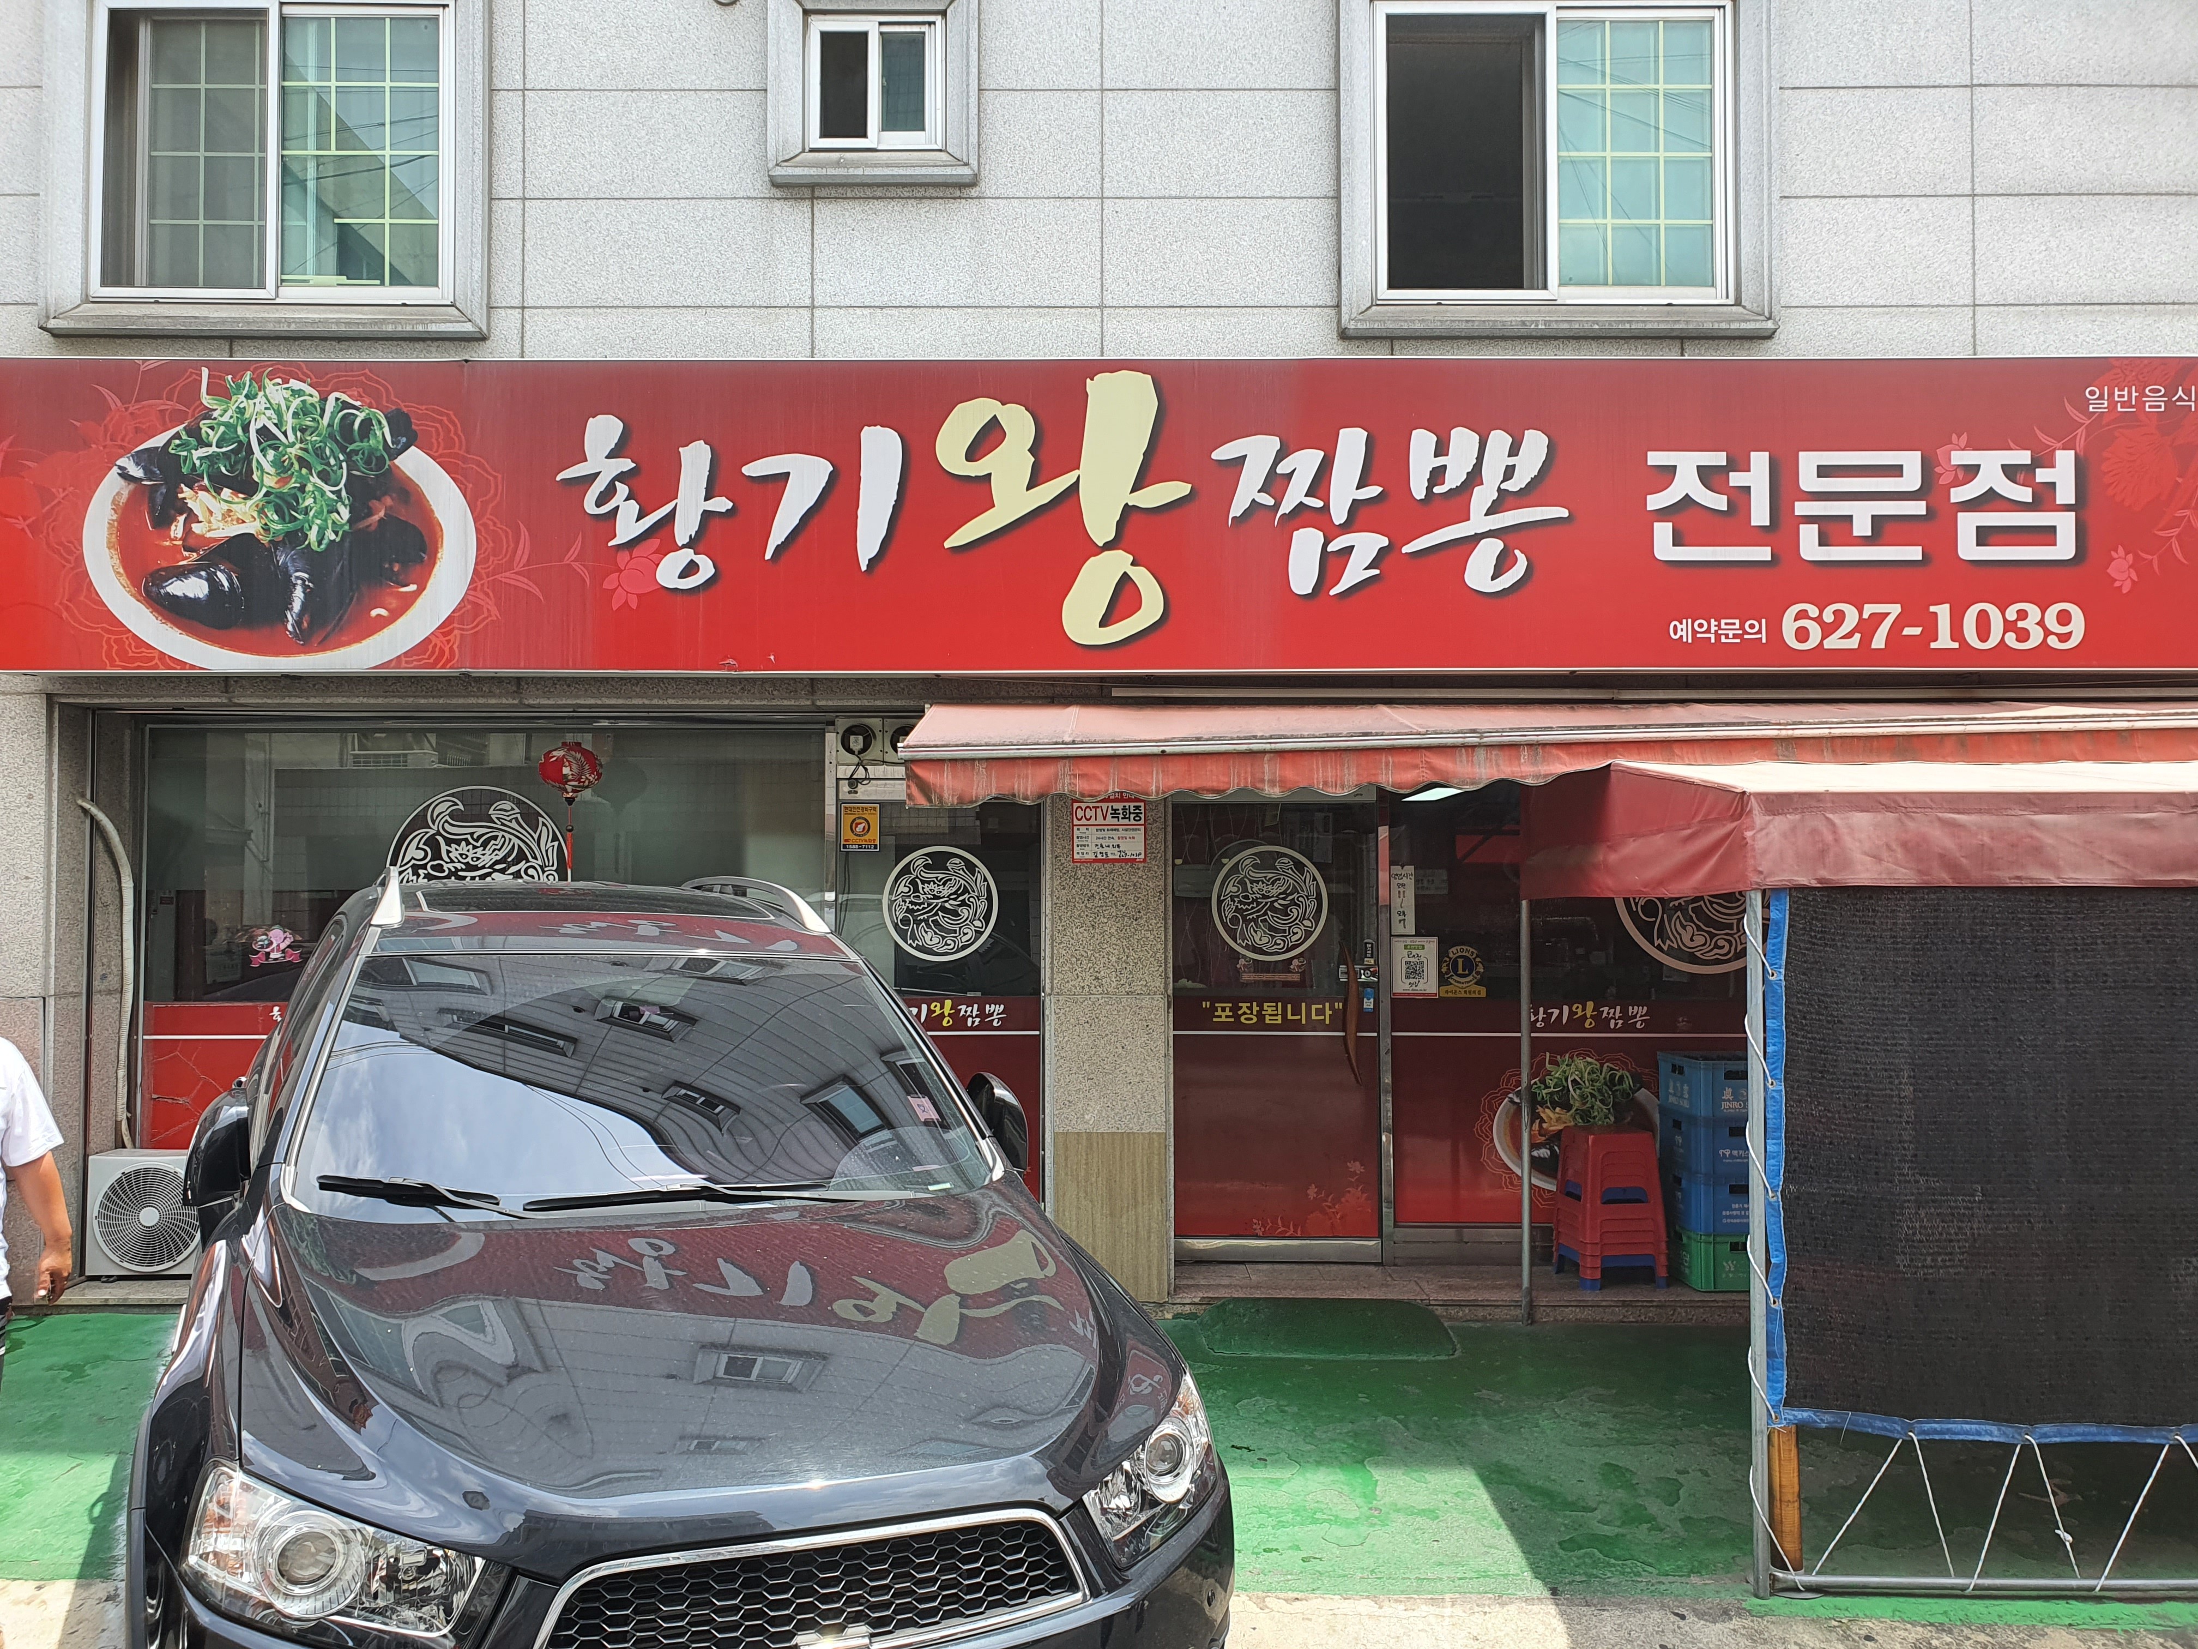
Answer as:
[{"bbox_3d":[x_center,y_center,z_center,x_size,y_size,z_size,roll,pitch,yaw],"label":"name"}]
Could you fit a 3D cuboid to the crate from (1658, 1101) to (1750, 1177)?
[{"bbox_3d":[2.720,1.383,7.243,0.385,0.248,0.405,0,-1,-9],"label":"crate"}]

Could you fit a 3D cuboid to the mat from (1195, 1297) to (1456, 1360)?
[{"bbox_3d":[0.901,2.015,6.573,0.988,0.070,0.511,0,-1,0],"label":"mat"}]

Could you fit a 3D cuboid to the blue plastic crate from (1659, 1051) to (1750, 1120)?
[{"bbox_3d":[2.720,1.141,7.249,0.385,0.248,0.405,0,-1,-9],"label":"blue plastic crate"}]

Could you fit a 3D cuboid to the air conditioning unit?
[{"bbox_3d":[-4.038,1.730,7.359,0.760,0.545,0.280,0,-1,0],"label":"air conditioning unit"}]

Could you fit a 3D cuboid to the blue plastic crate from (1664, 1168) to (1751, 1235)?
[{"bbox_3d":[2.721,1.624,7.237,0.385,0.248,0.405,0,-1,-9],"label":"blue plastic crate"}]

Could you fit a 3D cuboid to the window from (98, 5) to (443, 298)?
[{"bbox_3d":[-3.511,-2.856,7.016,1.547,1.290,0.120,0,-1,0],"label":"window"}]

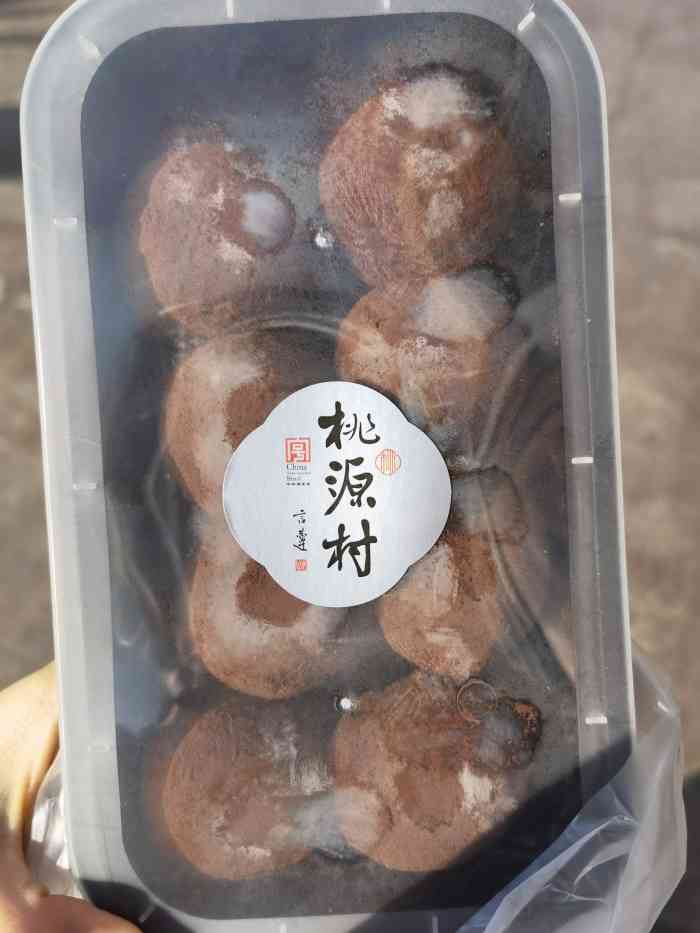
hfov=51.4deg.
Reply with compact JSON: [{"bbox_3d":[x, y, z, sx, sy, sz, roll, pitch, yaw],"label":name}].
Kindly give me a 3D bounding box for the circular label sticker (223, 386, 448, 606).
[{"bbox_3d":[-0.003,0.007,0.174,0.055,0.001,0.054,0,91,-1],"label":"circular label sticker"}]

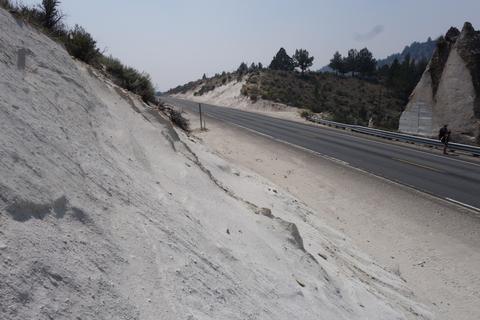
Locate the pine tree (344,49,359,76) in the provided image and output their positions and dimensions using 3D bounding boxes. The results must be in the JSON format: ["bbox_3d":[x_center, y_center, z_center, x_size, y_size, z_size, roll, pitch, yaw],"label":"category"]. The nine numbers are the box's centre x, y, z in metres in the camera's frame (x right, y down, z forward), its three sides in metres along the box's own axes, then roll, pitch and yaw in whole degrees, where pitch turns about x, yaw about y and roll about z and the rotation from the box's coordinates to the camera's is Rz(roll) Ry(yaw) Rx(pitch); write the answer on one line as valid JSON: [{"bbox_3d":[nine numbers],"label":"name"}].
[{"bbox_3d":[31.063,-27.163,104.000,4.200,7.600,4.200,-1,11,0],"label":"pine tree"}]

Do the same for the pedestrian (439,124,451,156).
[{"bbox_3d":[12.667,-1.250,23.100,0.550,1.800,0.550,-7,12,-28],"label":"pedestrian"}]

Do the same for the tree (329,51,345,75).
[{"bbox_3d":[26.626,-26.902,103.000,4.300,6.500,4.300,-1,11,0],"label":"tree"}]

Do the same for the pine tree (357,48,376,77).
[{"bbox_3d":[34.904,-26.902,103.000,5.300,7.600,5.200,-1,11,0],"label":"pine tree"}]

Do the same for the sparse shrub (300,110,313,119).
[{"bbox_3d":[8.462,-5.790,47.500,1.450,0.980,1.350,-1,11,0],"label":"sparse shrub"}]

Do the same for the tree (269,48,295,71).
[{"bbox_3d":[10.784,-26.114,97.000,6.400,5.600,6.200,-1,11,0],"label":"tree"}]

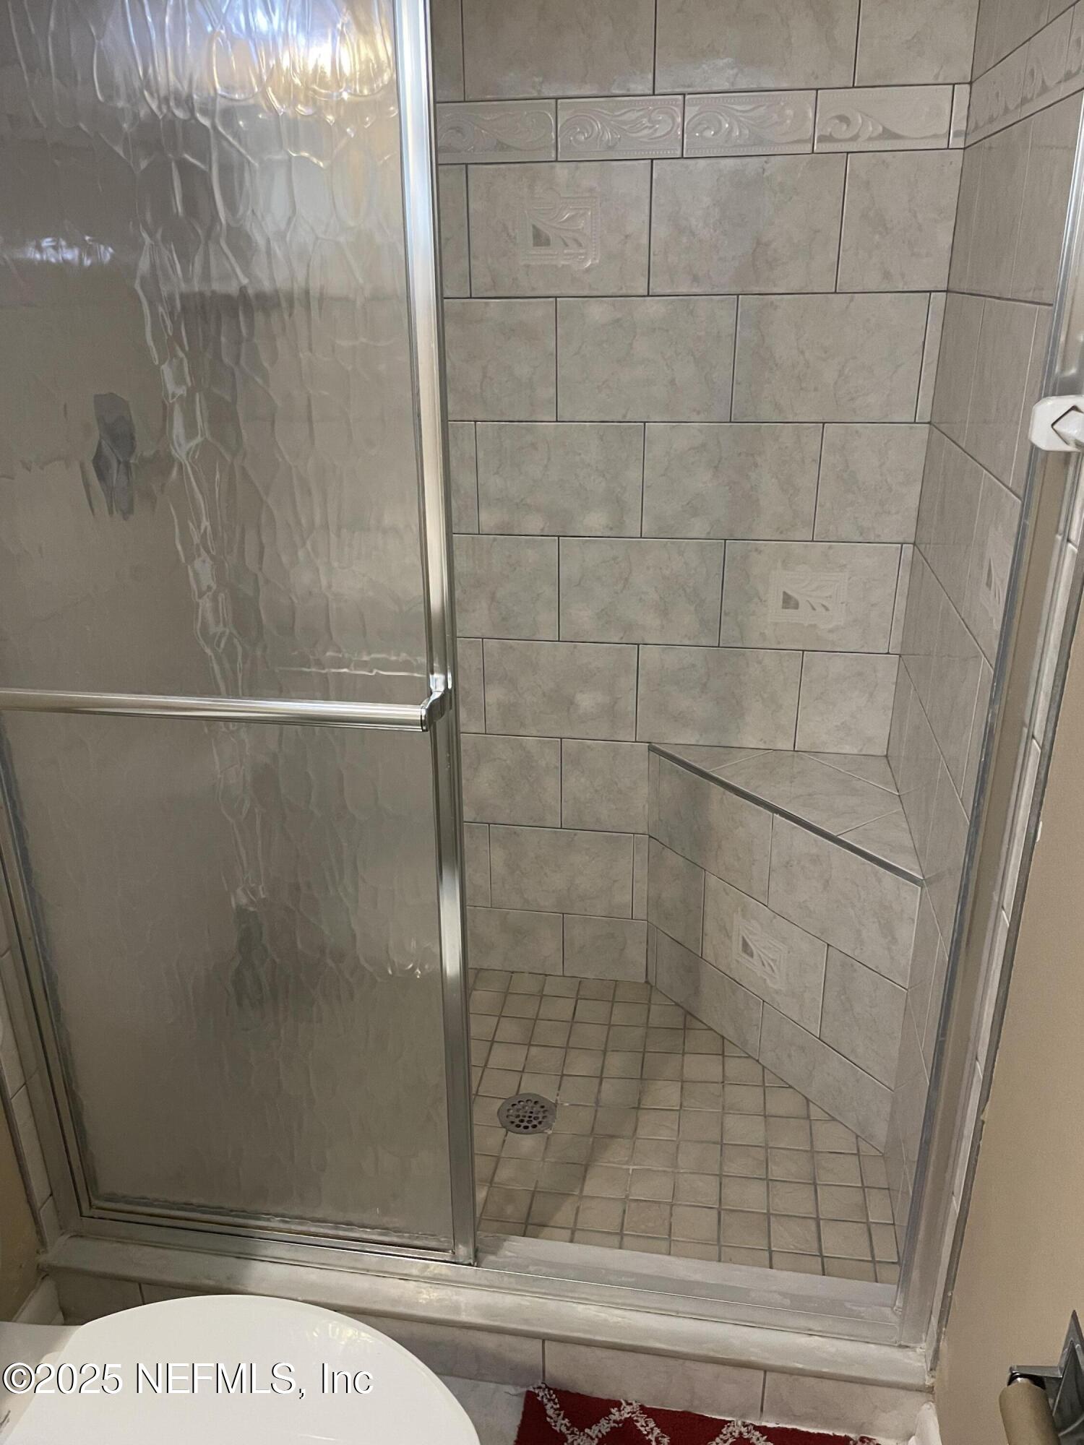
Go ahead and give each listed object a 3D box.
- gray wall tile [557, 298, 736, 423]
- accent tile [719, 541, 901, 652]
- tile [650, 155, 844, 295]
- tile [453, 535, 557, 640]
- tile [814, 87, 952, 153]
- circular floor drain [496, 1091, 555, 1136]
[{"bbox_3d":[0.178,-0.627,1.879,0.304,0.203,0.010,3,23,9],"label":"gray wall tile"},{"bbox_3d":[0.484,-0.229,1.977,0.304,0.202,0.009,3,23,9],"label":"accent tile"},{"bbox_3d":[0.332,-0.810,1.774,0.304,0.203,0.010,3,23,9],"label":"tile"},{"bbox_3d":[-0.118,-0.263,2.087,0.304,0.203,0.010,3,23,9],"label":"tile"},{"bbox_3d":[0.520,-0.920,1.656,0.198,0.084,0.010,3,24,9],"label":"tile"},{"bbox_3d":[-0.027,0.723,2.001,0.108,0.008,0.108,-1,23,0],"label":"circular floor drain"}]

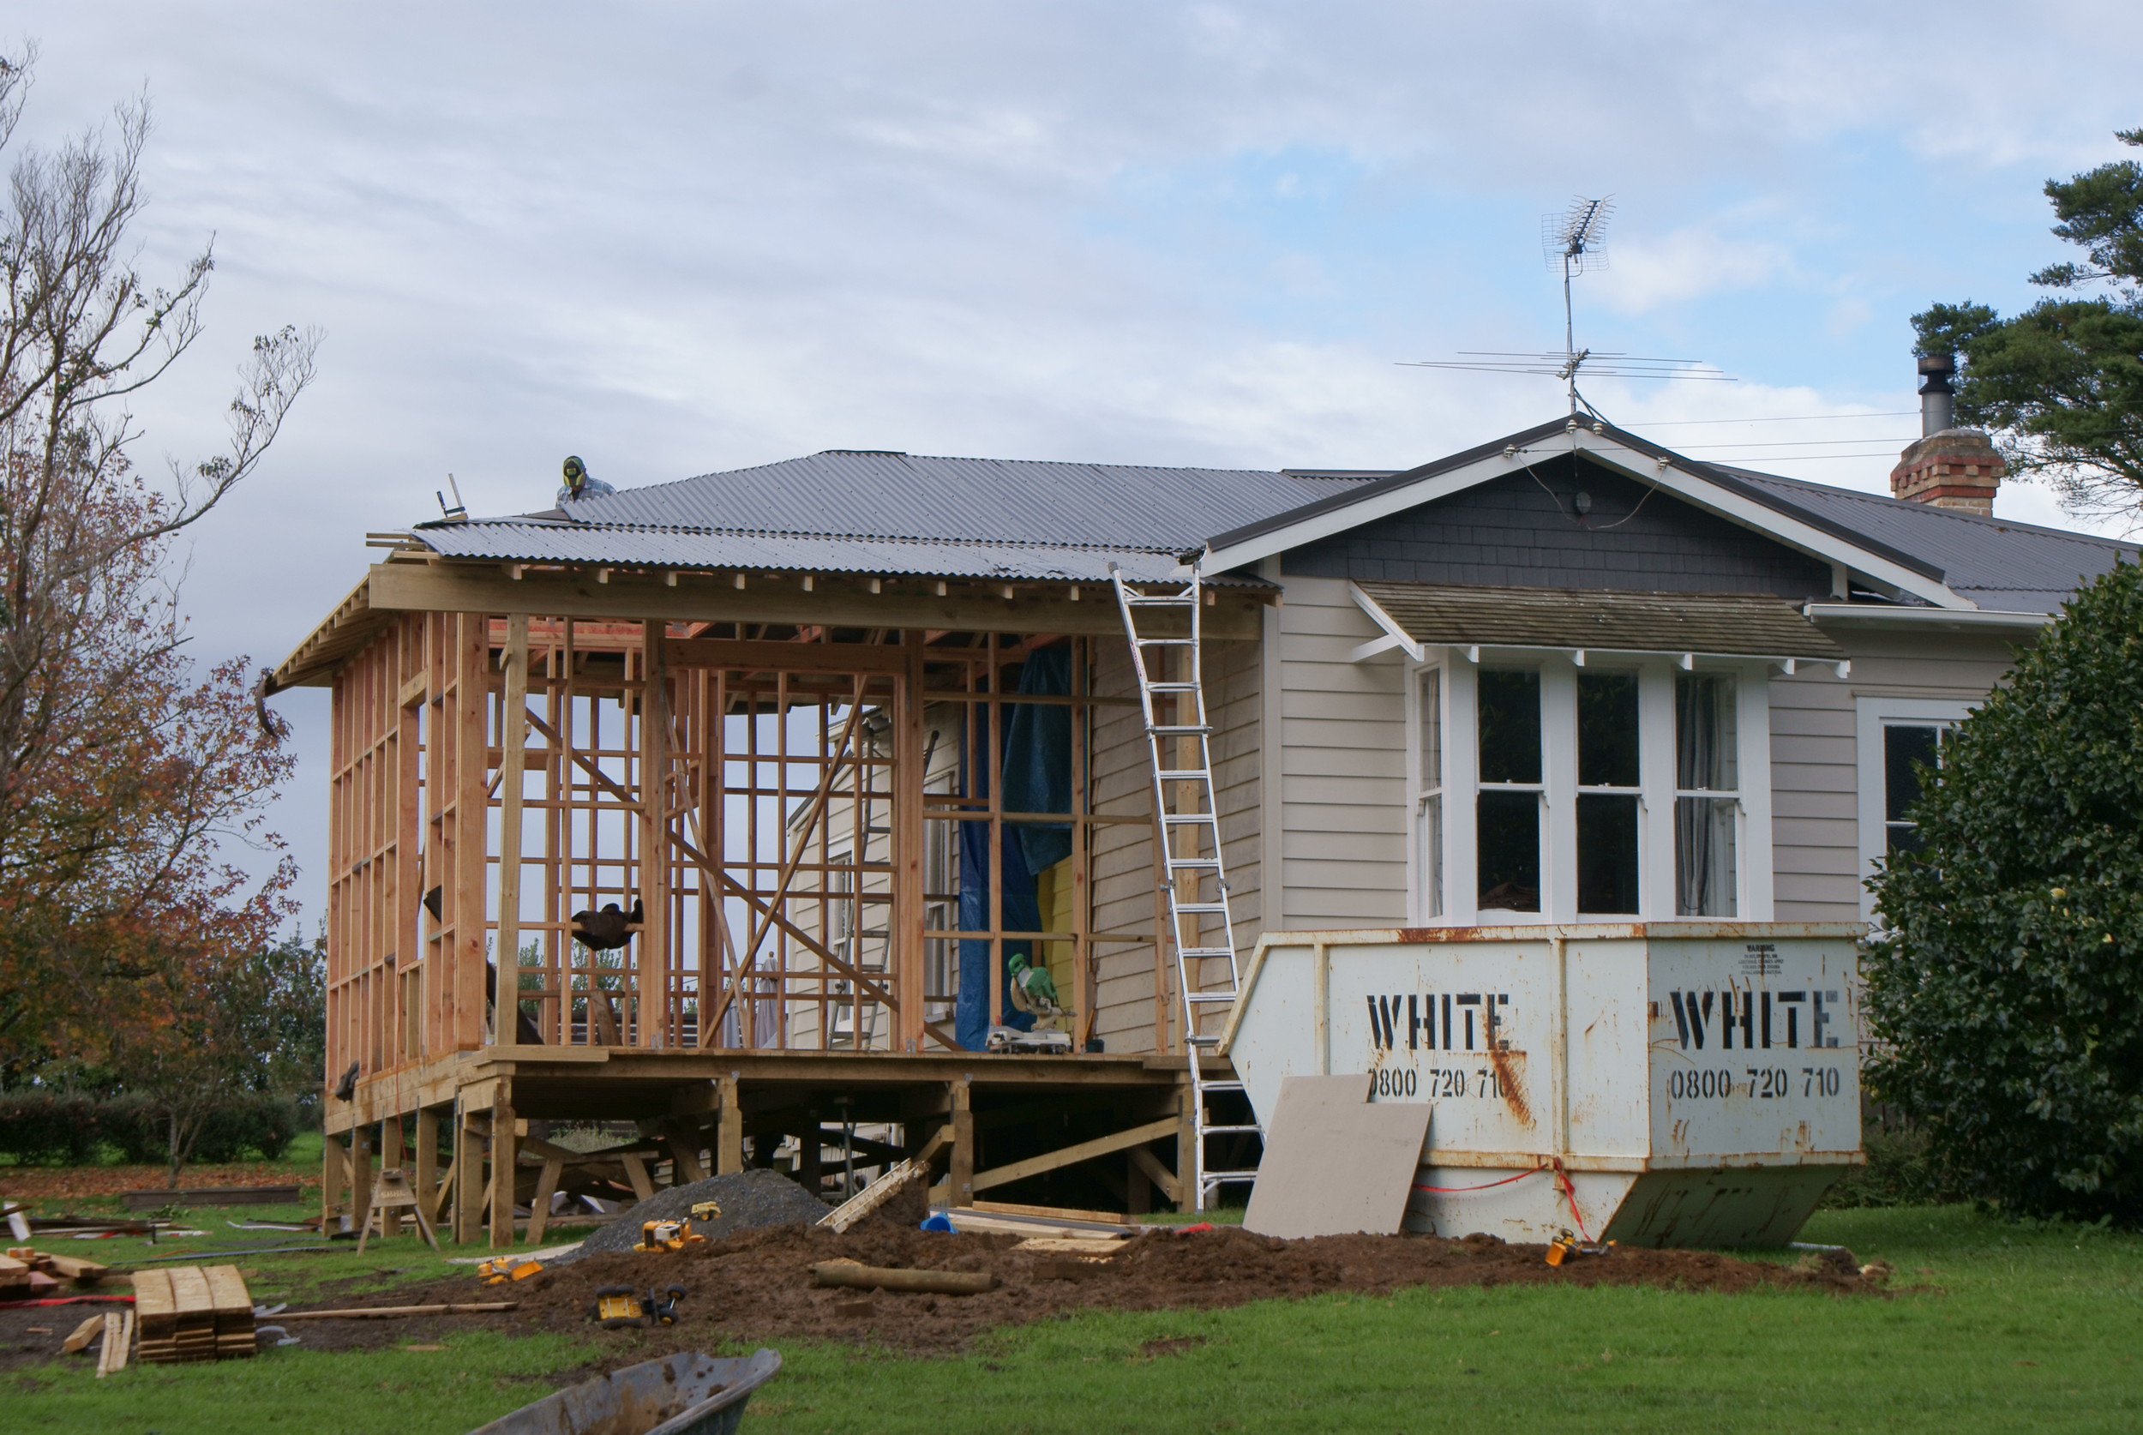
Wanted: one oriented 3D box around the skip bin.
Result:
[{"bbox_3d":[2.645,2.123,28.188,1.654,1.800,3.843,2,-4,-35],"label":"skip bin"}]

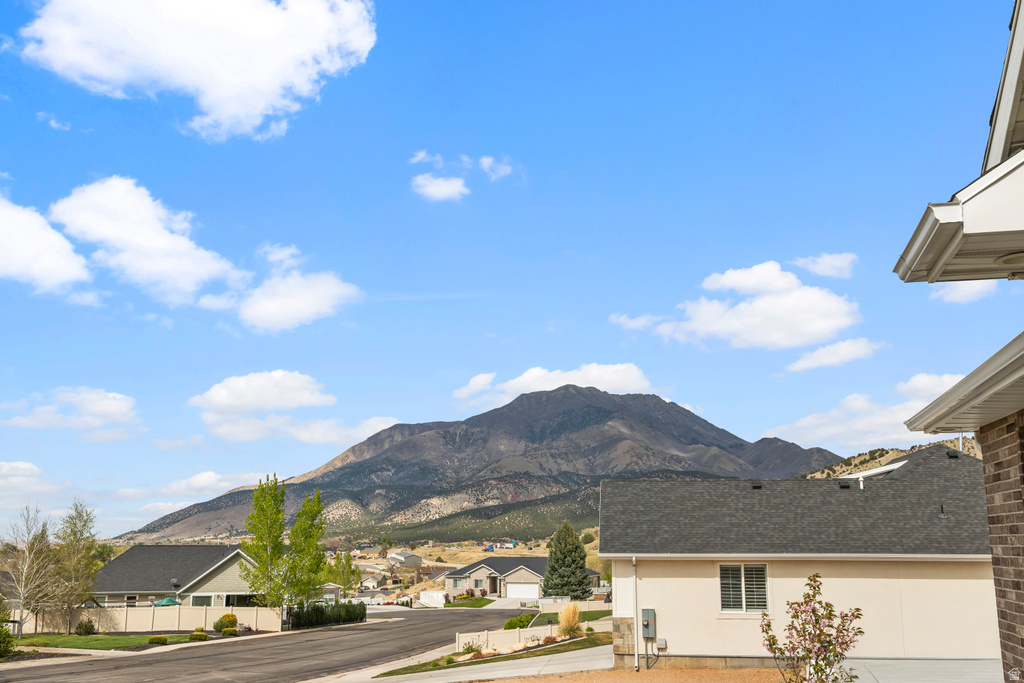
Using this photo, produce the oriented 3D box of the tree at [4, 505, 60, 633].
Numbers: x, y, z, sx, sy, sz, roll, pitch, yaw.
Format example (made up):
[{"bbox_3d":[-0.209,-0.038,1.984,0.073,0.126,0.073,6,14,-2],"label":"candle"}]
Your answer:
[{"bbox_3d":[-33.324,15.838,68.904,3.680,9.010,3.680,0,-12,0],"label":"tree"}]

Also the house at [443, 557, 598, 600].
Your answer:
[{"bbox_3d":[1.559,36.691,155.215,23.200,6.100,14.500,0,-12,0],"label":"house"}]

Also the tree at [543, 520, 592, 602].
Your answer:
[{"bbox_3d":[7.925,31.367,142.161,7.130,11.570,7.130,0,-12,0],"label":"tree"}]

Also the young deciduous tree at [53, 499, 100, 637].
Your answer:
[{"bbox_3d":[-31.319,16.169,71.764,3.180,9.600,3.180,0,-12,0],"label":"young deciduous tree"}]

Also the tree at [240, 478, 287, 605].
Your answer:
[{"bbox_3d":[-19.947,16.927,80.239,3.810,12.340,3.810,0,-12,0],"label":"tree"}]

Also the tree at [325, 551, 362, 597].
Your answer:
[{"bbox_3d":[-27.207,37.845,160.758,6.090,7.550,6.090,0,-12,0],"label":"tree"}]

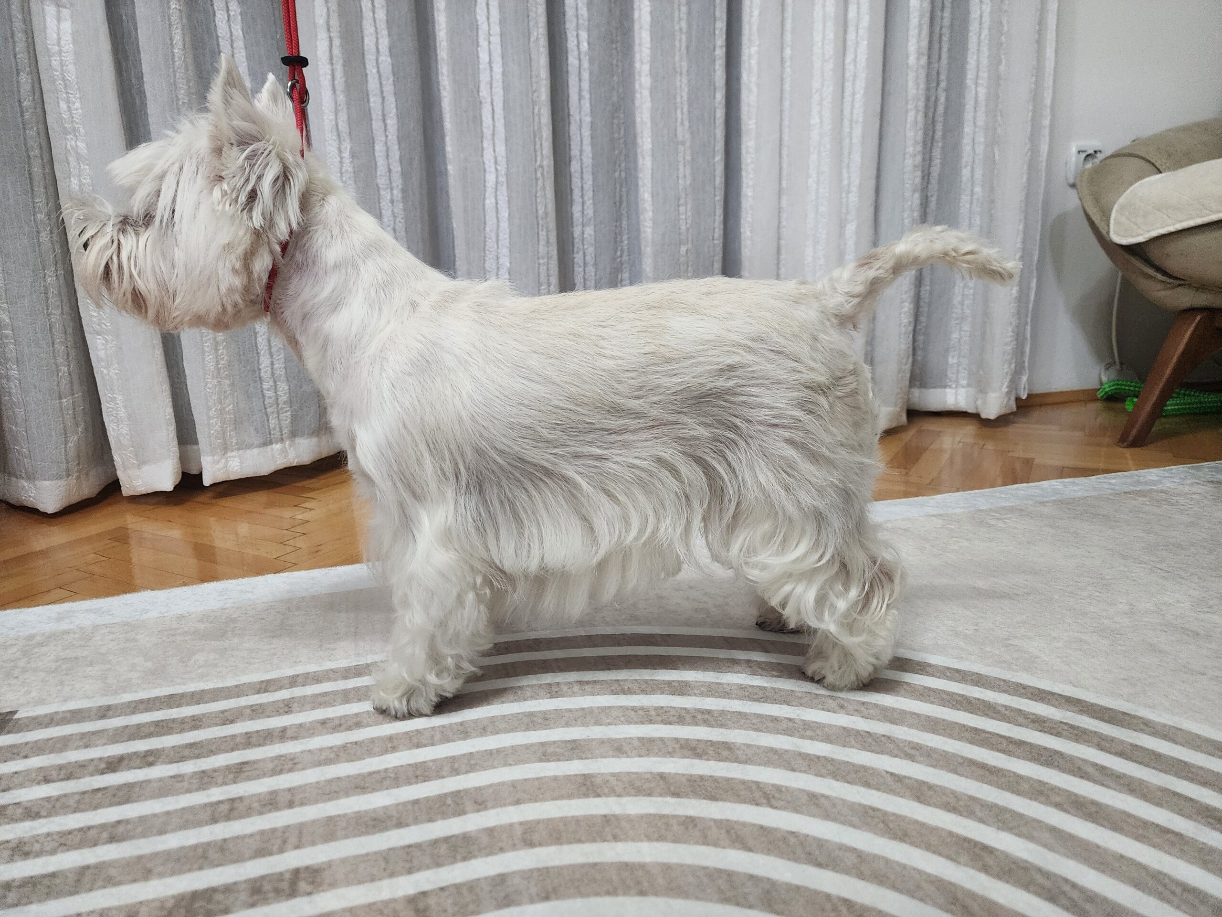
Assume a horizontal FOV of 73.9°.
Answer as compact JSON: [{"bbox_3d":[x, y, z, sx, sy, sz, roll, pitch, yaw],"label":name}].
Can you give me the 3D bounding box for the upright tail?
[{"bbox_3d":[0.209,-0.126,0.557,0.131,0.061,0.043,-2,13,-3],"label":"upright tail"}]

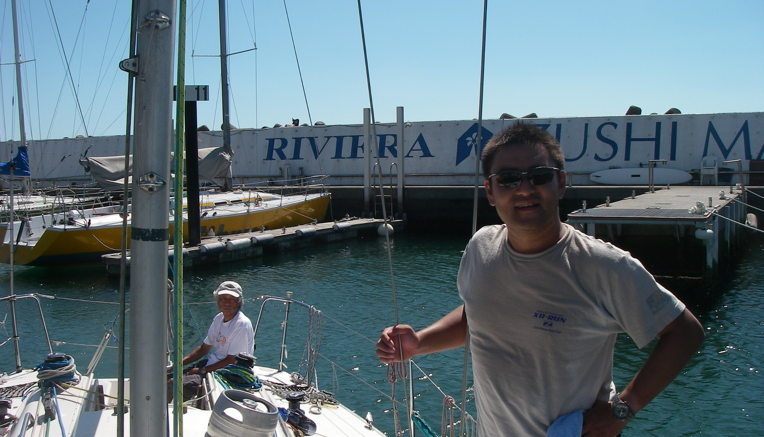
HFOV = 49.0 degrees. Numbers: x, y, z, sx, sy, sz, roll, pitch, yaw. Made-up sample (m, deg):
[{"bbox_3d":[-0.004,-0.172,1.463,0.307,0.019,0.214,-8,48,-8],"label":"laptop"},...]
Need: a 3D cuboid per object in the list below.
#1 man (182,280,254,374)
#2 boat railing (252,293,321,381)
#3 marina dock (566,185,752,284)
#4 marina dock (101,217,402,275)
[{"bbox_3d":[-1.381,1.083,6.537,0.780,1.150,0.620,-5,5,-44],"label":"man"},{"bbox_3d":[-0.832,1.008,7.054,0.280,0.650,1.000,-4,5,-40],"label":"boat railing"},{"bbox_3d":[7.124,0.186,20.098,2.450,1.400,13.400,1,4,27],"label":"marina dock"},{"bbox_3d":[-3.538,0.723,26.206,2.100,0.520,13.300,1,4,27],"label":"marina dock"}]

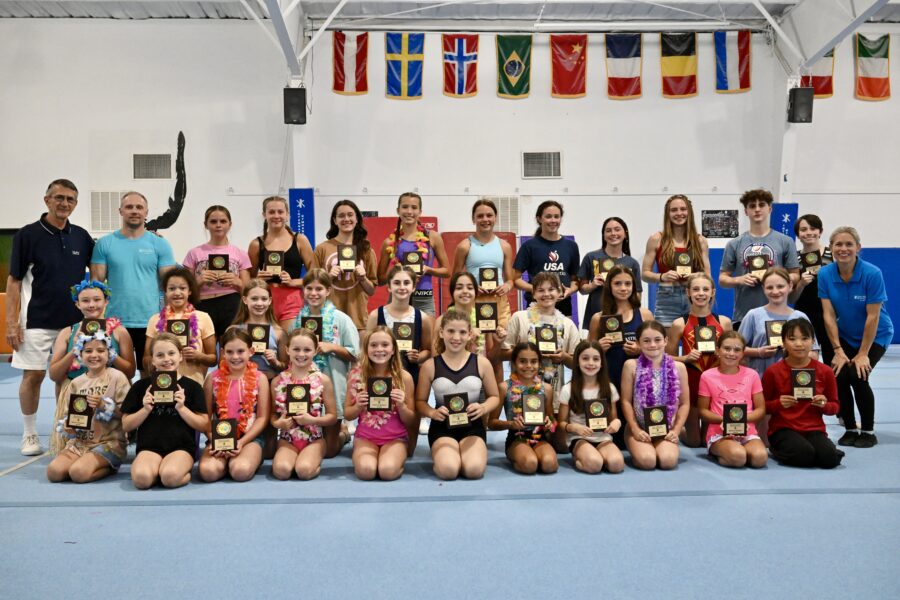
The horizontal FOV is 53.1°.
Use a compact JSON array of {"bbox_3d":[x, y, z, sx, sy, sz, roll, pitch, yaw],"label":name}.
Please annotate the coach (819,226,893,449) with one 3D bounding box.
[{"bbox_3d":[2.586,0.240,5.754,0.460,1.389,0.640,0,1,33],"label":"coach"}]

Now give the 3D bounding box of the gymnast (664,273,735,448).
[{"bbox_3d":[1.600,0.385,5.800,0.420,1.110,0.520,0,1,9],"label":"gymnast"}]

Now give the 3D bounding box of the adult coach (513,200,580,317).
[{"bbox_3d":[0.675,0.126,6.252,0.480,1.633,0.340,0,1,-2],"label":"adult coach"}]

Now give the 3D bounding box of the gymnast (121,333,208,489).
[{"bbox_3d":[-1.531,0.573,4.814,0.460,0.770,0.520,0,1,-11],"label":"gymnast"}]

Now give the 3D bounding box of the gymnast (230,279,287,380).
[{"bbox_3d":[-1.193,0.417,5.626,0.400,1.100,0.550,-1,1,-3],"label":"gymnast"}]

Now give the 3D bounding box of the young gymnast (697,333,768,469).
[{"bbox_3d":[1.659,0.562,5.265,0.410,0.750,0.500,0,1,9],"label":"young gymnast"}]

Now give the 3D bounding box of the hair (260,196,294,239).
[{"bbox_3d":[-1.154,-0.554,6.040,0.223,0.283,0.220,-1,1,-7],"label":"hair"}]

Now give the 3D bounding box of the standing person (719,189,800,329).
[{"bbox_3d":[2.229,0.066,6.480,0.550,1.720,0.340,0,1,14],"label":"standing person"}]

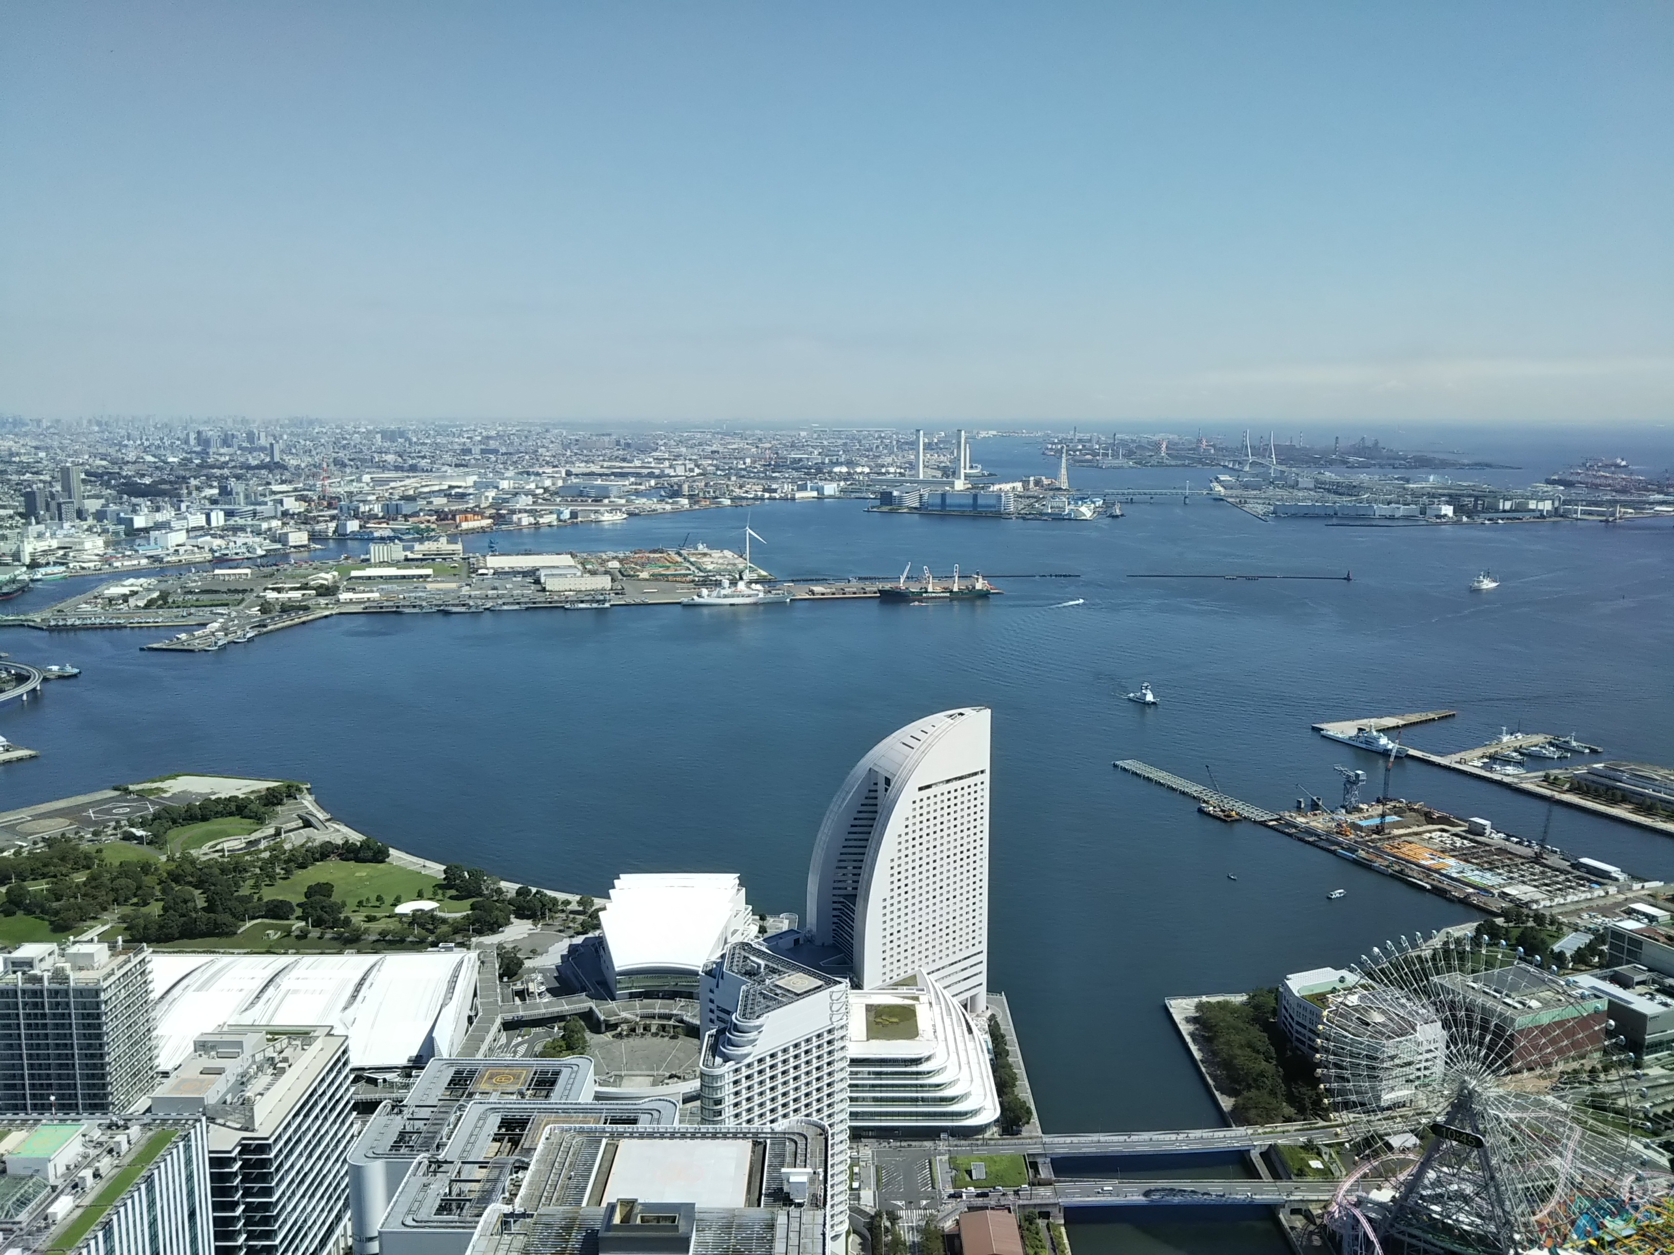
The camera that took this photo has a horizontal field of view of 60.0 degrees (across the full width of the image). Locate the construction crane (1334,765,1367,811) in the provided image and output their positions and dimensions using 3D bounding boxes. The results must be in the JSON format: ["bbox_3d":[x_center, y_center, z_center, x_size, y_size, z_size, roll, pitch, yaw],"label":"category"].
[{"bbox_3d":[354.000,111.220,1004.870,11.000,28.000,32.000,-2,9,-13],"label":"construction crane"}]

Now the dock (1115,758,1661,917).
[{"bbox_3d":[346.700,126.680,989.510,127.000,8.000,382.000,-4,9,-23],"label":"dock"}]

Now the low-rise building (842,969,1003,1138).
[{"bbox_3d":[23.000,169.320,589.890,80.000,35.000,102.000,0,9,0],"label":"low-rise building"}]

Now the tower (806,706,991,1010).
[{"bbox_3d":[30.500,108.750,639.400,81.000,140.000,42.000,-6,11,-37],"label":"tower"}]

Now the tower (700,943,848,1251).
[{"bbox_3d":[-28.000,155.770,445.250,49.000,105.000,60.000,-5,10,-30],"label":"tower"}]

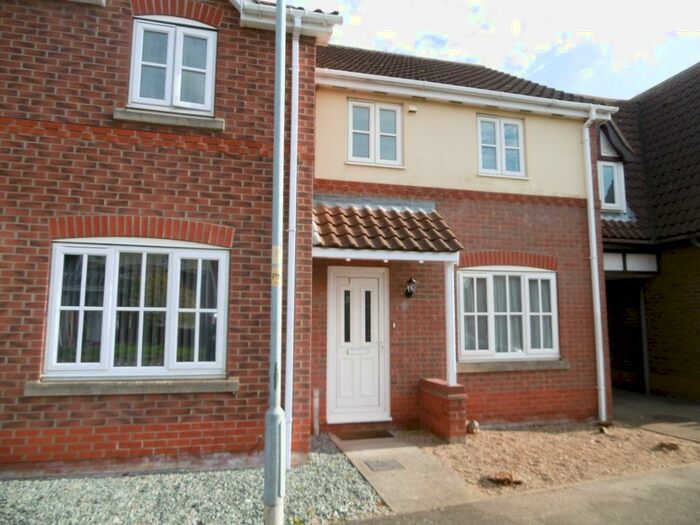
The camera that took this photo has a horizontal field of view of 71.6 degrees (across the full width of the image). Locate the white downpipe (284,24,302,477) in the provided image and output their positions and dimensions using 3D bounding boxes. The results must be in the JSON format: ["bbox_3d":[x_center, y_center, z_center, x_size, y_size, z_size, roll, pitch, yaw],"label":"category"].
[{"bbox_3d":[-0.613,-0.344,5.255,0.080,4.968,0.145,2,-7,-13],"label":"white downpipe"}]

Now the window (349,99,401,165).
[{"bbox_3d":[0.376,-1.909,7.224,0.848,0.953,0.090,2,-7,-13],"label":"window"}]

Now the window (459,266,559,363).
[{"bbox_3d":[2.417,0.768,7.405,1.685,1.416,0.090,2,-7,-13],"label":"window"}]

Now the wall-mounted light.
[{"bbox_3d":[0.864,0.368,6.893,0.145,0.263,0.190,2,-7,-13],"label":"wall-mounted light"}]

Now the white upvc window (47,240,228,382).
[{"bbox_3d":[-2.121,0.511,4.965,1.722,1.330,0.090,2,-7,-13],"label":"white upvc window"}]

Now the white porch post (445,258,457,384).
[{"bbox_3d":[1.278,0.776,6.205,0.098,1.580,0.095,2,-7,-13],"label":"white porch post"}]

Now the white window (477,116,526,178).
[{"bbox_3d":[2.395,-1.827,7.706,0.820,0.970,0.090,2,-7,-13],"label":"white window"}]

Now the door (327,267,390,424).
[{"bbox_3d":[0.119,1.137,6.807,0.904,2.123,0.100,2,-7,-13],"label":"door"}]

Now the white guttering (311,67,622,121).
[{"bbox_3d":[1.865,-2.541,7.419,5.195,0.188,0.175,2,-7,-13],"label":"white guttering"}]

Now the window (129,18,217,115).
[{"bbox_3d":[-1.922,-2.112,5.324,0.879,0.997,0.090,2,-7,-13],"label":"window"}]

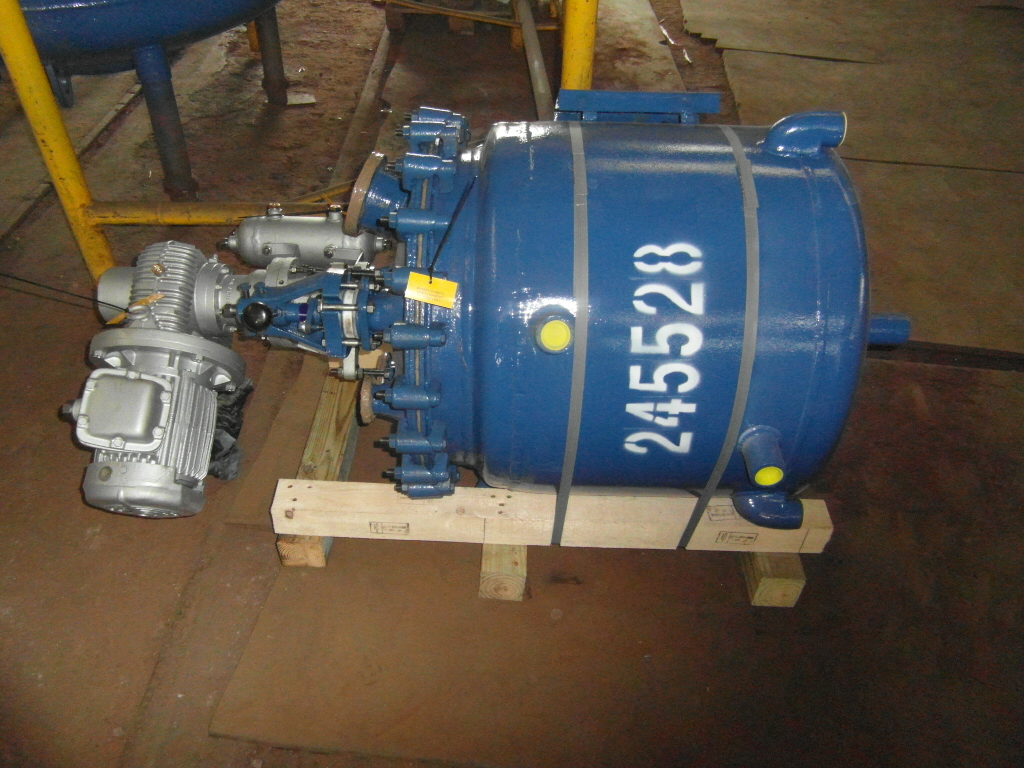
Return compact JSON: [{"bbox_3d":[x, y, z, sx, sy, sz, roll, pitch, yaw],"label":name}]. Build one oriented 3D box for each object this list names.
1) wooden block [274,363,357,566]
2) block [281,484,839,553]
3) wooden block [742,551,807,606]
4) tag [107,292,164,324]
[{"bbox_3d":[-0.445,0.148,1.743,0.090,0.090,0.652,2,41,-2],"label":"wooden block"},{"bbox_3d":[0.086,0.280,1.495,1.149,0.082,0.078,2,41,-1],"label":"block"},{"bbox_3d":[0.567,0.215,1.737,0.090,0.090,0.679,3,40,0],"label":"wooden block"},{"bbox_3d":[-0.704,-0.140,1.330,0.100,0.006,0.055,-33,3,0],"label":"tag"}]

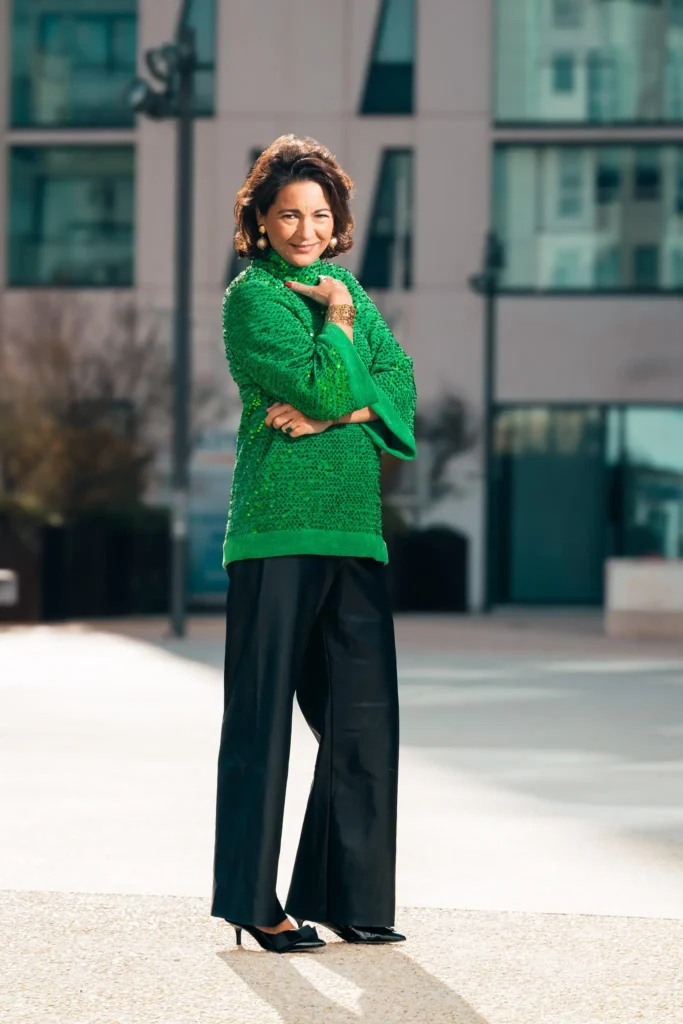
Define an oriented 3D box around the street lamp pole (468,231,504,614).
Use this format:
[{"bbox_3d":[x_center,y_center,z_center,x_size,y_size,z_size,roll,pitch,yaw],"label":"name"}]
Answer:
[{"bbox_3d":[2.430,-1.500,50.000,0.450,6.400,0.580,1,-1,-6],"label":"street lamp pole"}]

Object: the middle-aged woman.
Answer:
[{"bbox_3d":[-0.058,0.062,6.220,0.470,1.690,0.380,1,-1,-38],"label":"middle-aged woman"}]

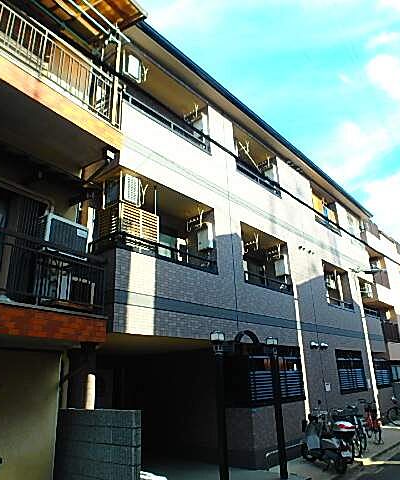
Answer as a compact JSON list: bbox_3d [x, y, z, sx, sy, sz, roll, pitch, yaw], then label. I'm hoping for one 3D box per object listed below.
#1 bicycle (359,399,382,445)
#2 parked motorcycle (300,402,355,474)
[{"bbox_3d":[4.439,4.612,10.049,0.560,1.060,1.700,-5,-20,9],"label":"bicycle"},{"bbox_3d":[2.286,3.744,7.478,0.680,1.080,1.760,3,-20,-13],"label":"parked motorcycle"}]

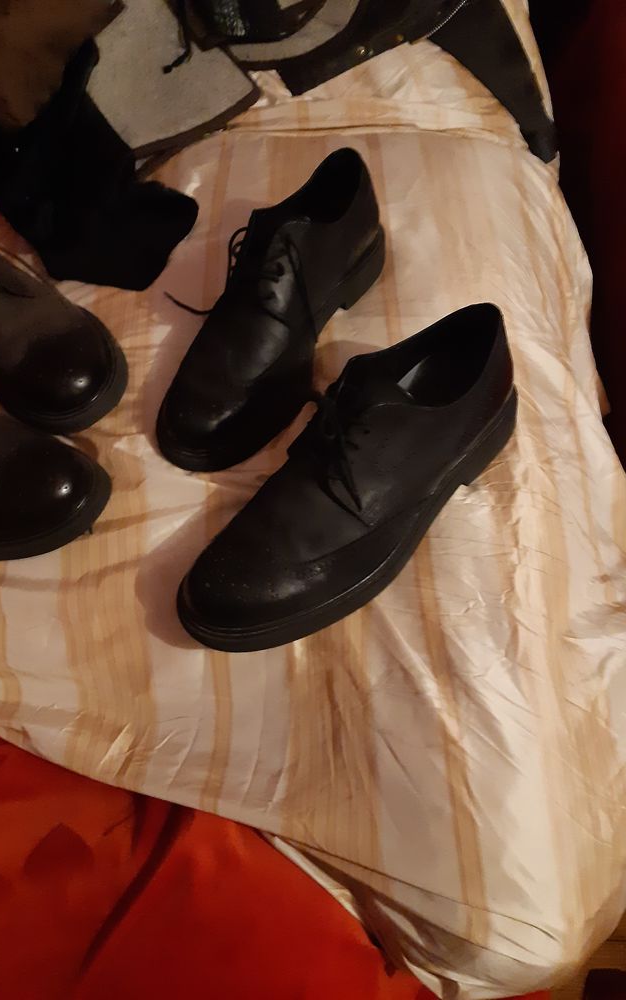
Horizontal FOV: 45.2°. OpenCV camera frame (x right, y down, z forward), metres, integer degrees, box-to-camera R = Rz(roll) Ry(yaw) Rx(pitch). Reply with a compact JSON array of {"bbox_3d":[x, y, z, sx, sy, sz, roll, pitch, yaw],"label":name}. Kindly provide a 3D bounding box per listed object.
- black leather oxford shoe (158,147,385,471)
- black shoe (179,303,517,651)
[{"bbox_3d":[-0.032,-0.169,0.627,0.104,0.117,0.300,24,62,22],"label":"black leather oxford shoe"},{"bbox_3d":[0.030,-0.023,0.514,0.300,0.117,0.106,-37,55,-18],"label":"black shoe"}]

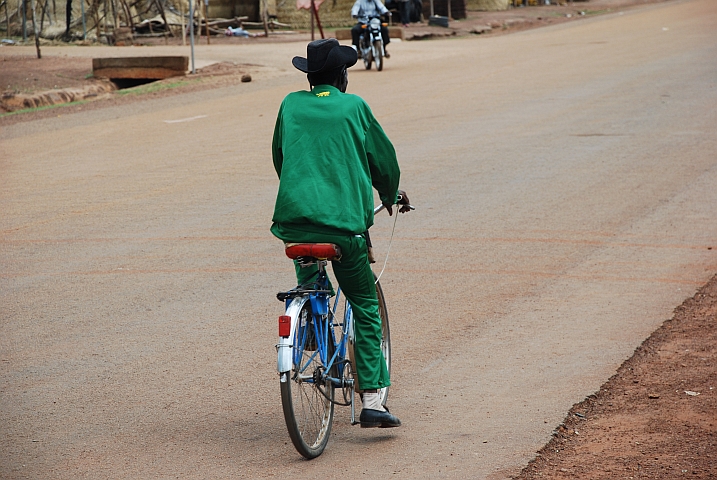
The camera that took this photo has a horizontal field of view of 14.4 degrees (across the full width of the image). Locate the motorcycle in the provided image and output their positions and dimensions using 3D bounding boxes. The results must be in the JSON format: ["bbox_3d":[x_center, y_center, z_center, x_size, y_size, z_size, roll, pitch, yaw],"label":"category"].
[{"bbox_3d":[0.300,-3.811,54.702,0.750,1.060,1.960,-1,6,-10],"label":"motorcycle"}]

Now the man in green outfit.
[{"bbox_3d":[-0.081,-0.038,12.149,0.570,1.660,0.680,1,6,15],"label":"man in green outfit"}]

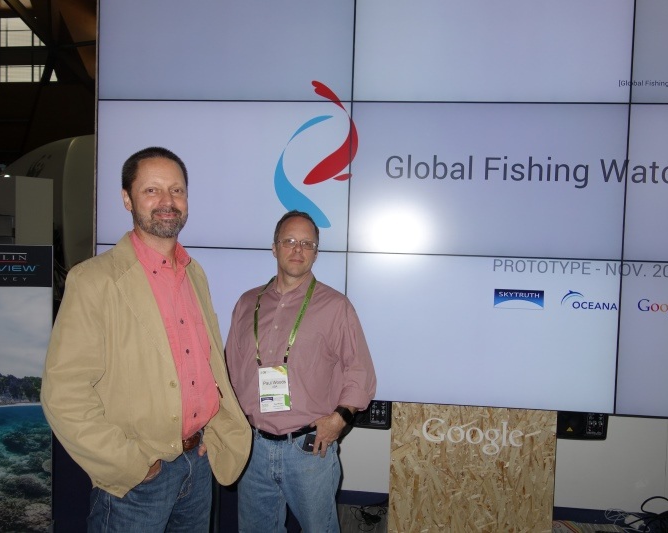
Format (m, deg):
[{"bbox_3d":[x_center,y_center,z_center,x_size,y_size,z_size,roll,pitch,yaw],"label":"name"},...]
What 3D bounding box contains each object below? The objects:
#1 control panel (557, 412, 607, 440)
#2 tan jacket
[{"bbox_3d":[1.176,0.749,2.950,0.250,0.140,0.050,2,3,6],"label":"control panel"},{"bbox_3d":[-0.486,0.250,1.680,0.370,0.680,0.560,4,3,40],"label":"tan jacket"}]

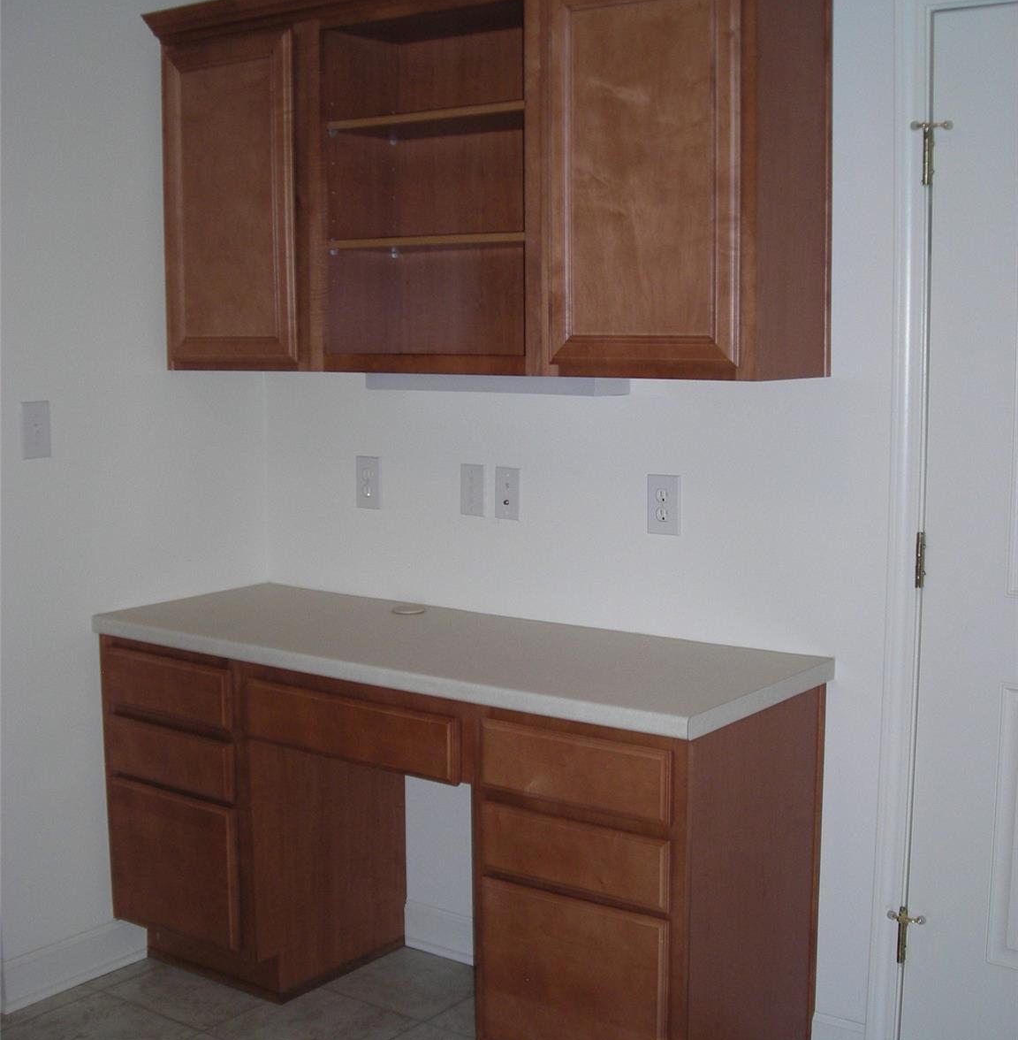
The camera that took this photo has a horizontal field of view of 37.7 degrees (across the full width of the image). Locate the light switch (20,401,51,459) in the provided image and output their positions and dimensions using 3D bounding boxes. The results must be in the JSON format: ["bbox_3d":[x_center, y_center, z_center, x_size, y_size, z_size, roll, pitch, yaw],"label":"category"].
[{"bbox_3d":[-0.999,-0.190,3.149,0.010,0.119,0.069,5,9,36],"label":"light switch"}]

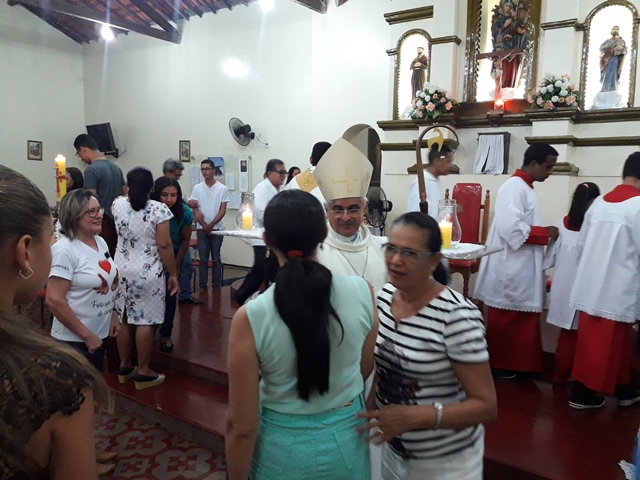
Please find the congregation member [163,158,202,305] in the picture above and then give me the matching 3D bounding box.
[{"bbox_3d":[-1.608,-0.107,6.100,0.480,1.680,0.500,0,7,-6],"label":"congregation member"}]

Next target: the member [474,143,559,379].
[{"bbox_3d":[1.424,0.168,3.761,0.540,1.700,0.500,3,7,15],"label":"member"}]

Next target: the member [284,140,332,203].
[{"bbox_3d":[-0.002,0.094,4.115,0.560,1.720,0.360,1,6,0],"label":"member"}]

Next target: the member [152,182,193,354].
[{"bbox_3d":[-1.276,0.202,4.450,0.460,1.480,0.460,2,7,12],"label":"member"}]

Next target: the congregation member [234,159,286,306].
[{"bbox_3d":[-0.684,-0.080,5.950,0.620,1.680,0.520,0,7,0],"label":"congregation member"}]

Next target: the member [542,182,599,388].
[{"bbox_3d":[1.893,0.313,3.850,0.450,1.460,0.360,4,8,29],"label":"member"}]

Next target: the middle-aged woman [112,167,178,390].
[{"bbox_3d":[-1.364,0.277,4.000,0.500,1.670,0.420,4,8,25],"label":"middle-aged woman"}]

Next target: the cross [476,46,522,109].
[{"bbox_3d":[2.056,-1.861,5.929,0.520,0.690,0.090,5,8,33],"label":"cross"}]

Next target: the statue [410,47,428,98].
[{"bbox_3d":[1.285,-2.131,6.686,0.250,0.700,0.200,5,8,33],"label":"statue"}]

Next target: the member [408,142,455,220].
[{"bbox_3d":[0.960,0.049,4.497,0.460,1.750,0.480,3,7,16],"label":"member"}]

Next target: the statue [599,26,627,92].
[{"bbox_3d":[2.792,-1.718,4.942,0.240,0.600,0.180,6,9,35],"label":"statue"}]

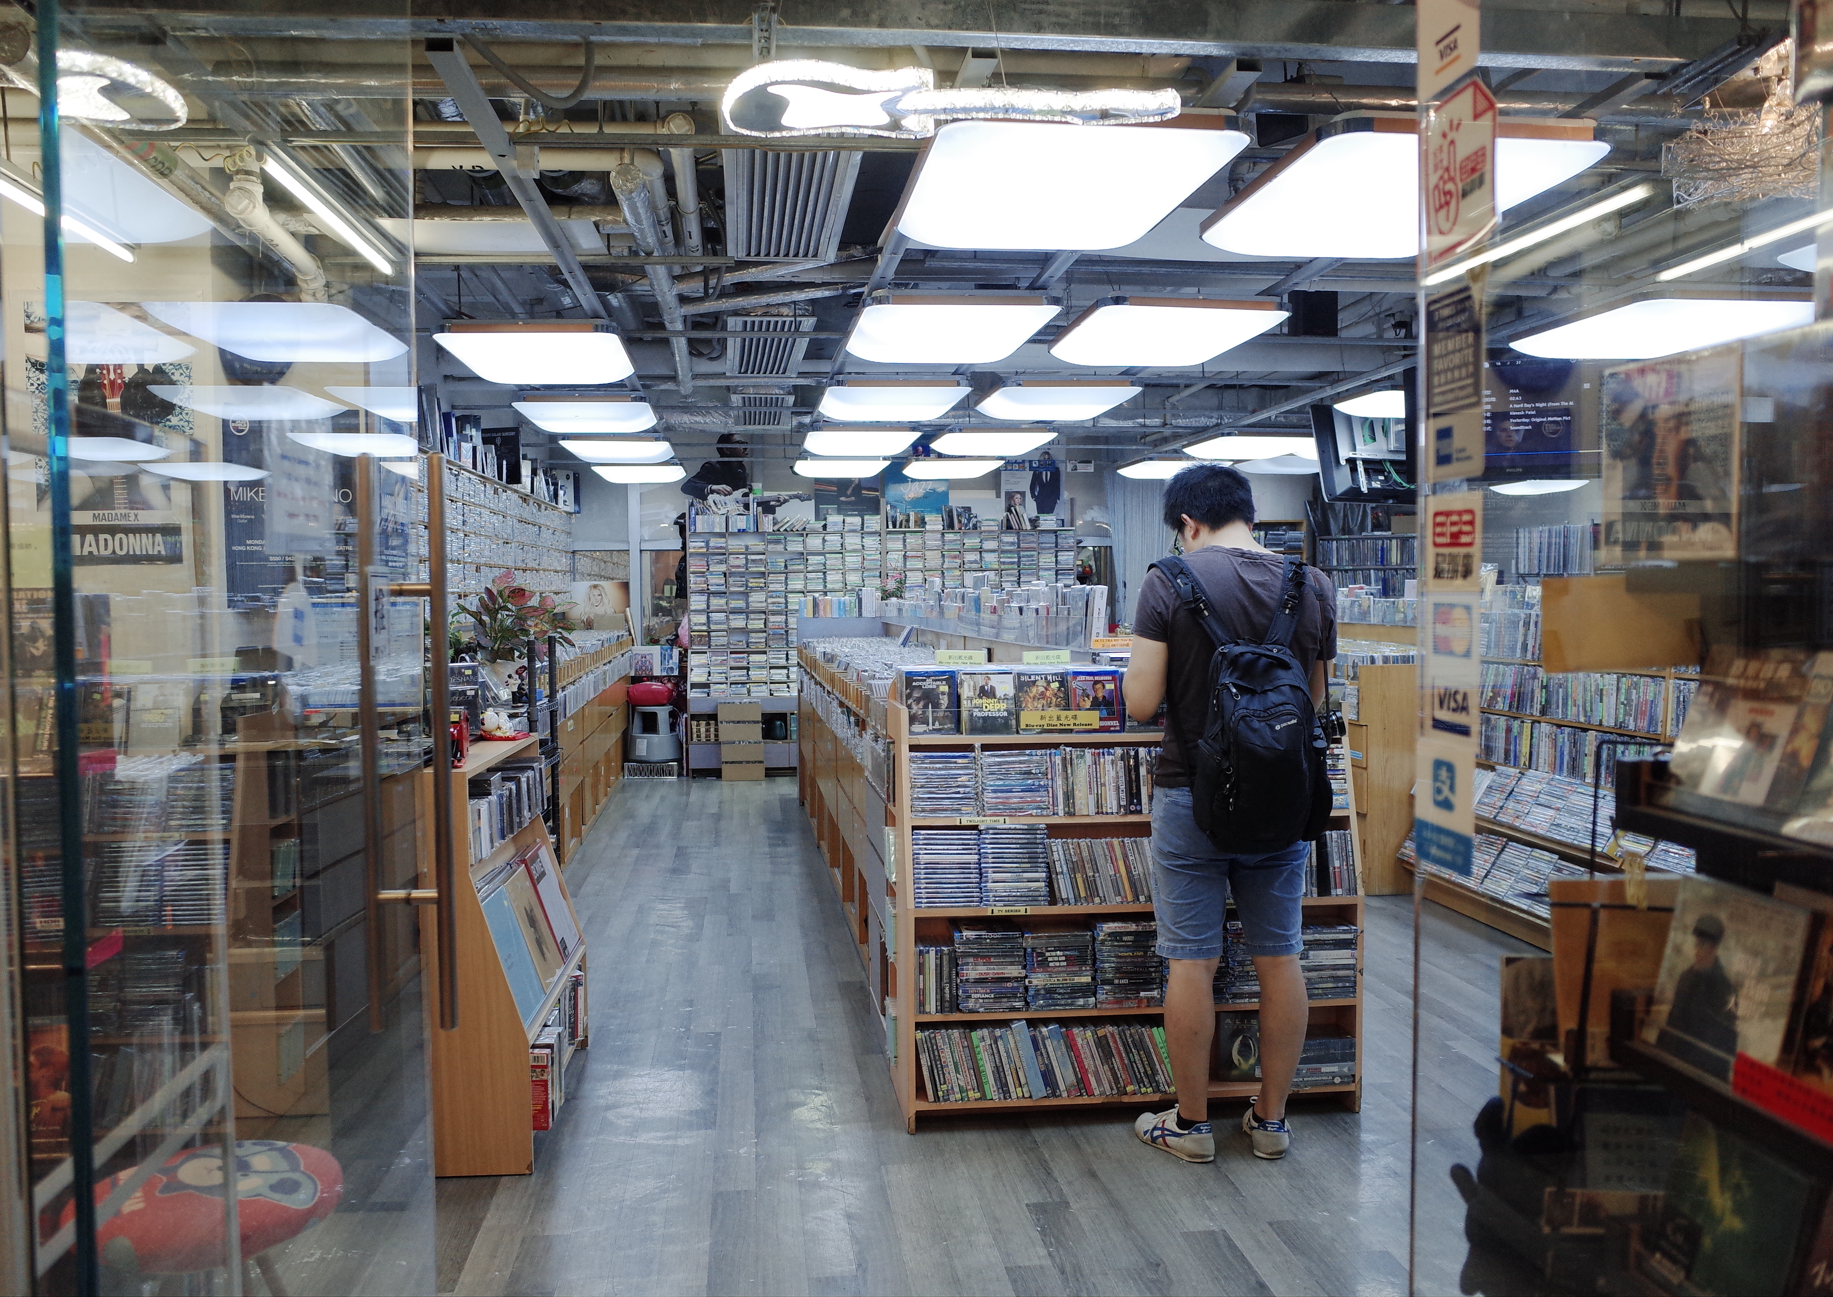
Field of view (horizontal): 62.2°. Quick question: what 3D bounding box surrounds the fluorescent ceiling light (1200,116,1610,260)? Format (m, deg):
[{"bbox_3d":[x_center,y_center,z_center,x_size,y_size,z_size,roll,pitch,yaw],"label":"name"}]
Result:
[{"bbox_3d":[1.141,-1.120,3.757,0.645,0.085,0.980,-1,2,-7],"label":"fluorescent ceiling light"}]

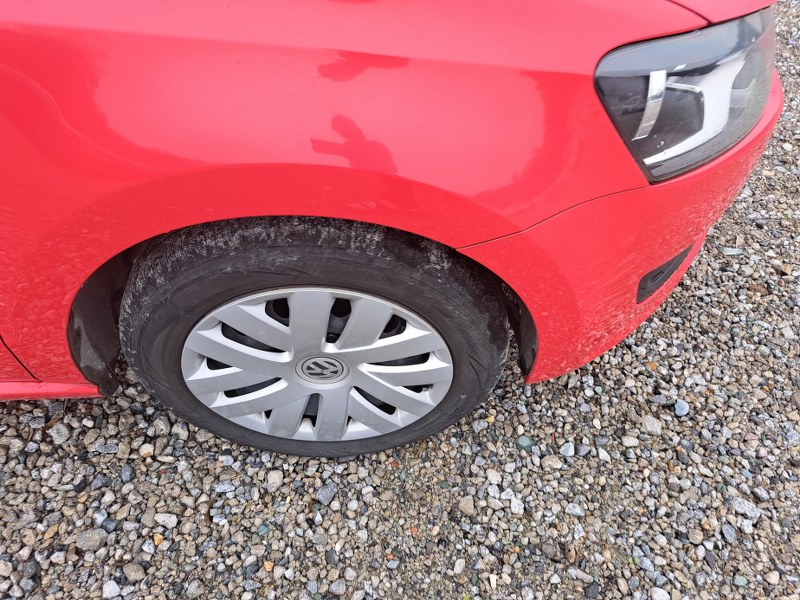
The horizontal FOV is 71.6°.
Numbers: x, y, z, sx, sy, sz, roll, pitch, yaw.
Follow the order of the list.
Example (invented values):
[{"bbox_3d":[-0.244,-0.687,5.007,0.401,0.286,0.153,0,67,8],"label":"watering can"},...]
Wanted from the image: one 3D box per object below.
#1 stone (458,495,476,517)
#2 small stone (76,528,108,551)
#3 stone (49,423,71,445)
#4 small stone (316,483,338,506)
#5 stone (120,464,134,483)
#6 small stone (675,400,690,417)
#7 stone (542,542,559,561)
[{"bbox_3d":[0.121,0.369,0.997,0.026,0.018,0.037,-4,47,-4],"label":"stone"},{"bbox_3d":[-0.539,0.420,0.972,0.050,0.027,0.035,-6,49,-6],"label":"small stone"},{"bbox_3d":[-0.672,0.264,1.095,0.050,0.023,0.032,36,57,29],"label":"stone"},{"bbox_3d":[-0.132,0.354,1.010,0.029,0.021,0.042,25,52,21],"label":"small stone"},{"bbox_3d":[-0.510,0.325,1.038,0.018,0.013,0.036,-14,49,-13],"label":"stone"},{"bbox_3d":[0.583,0.223,1.148,0.025,0.020,0.038,22,52,19],"label":"small stone"},{"bbox_3d":[0.259,0.434,0.961,0.021,0.016,0.026,-25,53,-21],"label":"stone"}]

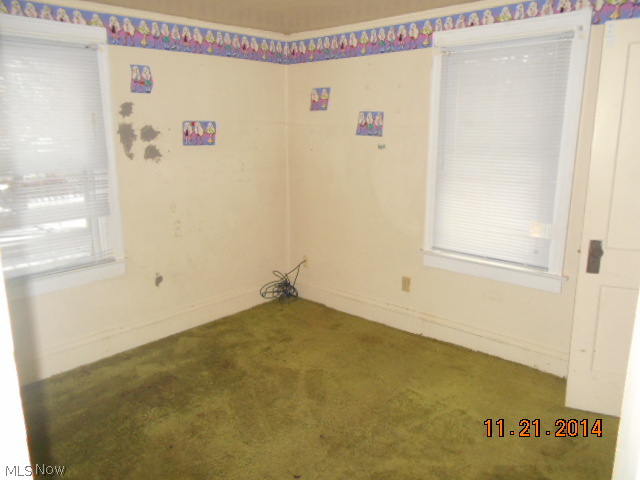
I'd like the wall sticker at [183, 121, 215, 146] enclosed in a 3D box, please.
[{"bbox_3d":[-0.894,-0.796,3.605,0.010,0.179,0.304,11,17,41],"label":"wall sticker"}]

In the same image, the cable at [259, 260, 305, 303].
[{"bbox_3d":[-0.329,0.386,4.337,0.200,0.360,0.350,11,17,41],"label":"cable"}]

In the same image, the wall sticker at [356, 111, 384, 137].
[{"bbox_3d":[0.375,-0.876,3.636,0.256,0.185,0.010,11,17,41],"label":"wall sticker"}]

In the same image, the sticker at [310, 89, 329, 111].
[{"bbox_3d":[0.001,-1.147,3.920,0.204,0.180,0.010,11,17,41],"label":"sticker"}]

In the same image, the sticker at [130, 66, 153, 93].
[{"bbox_3d":[-1.189,-1.074,3.209,0.010,0.179,0.159,11,17,41],"label":"sticker"}]

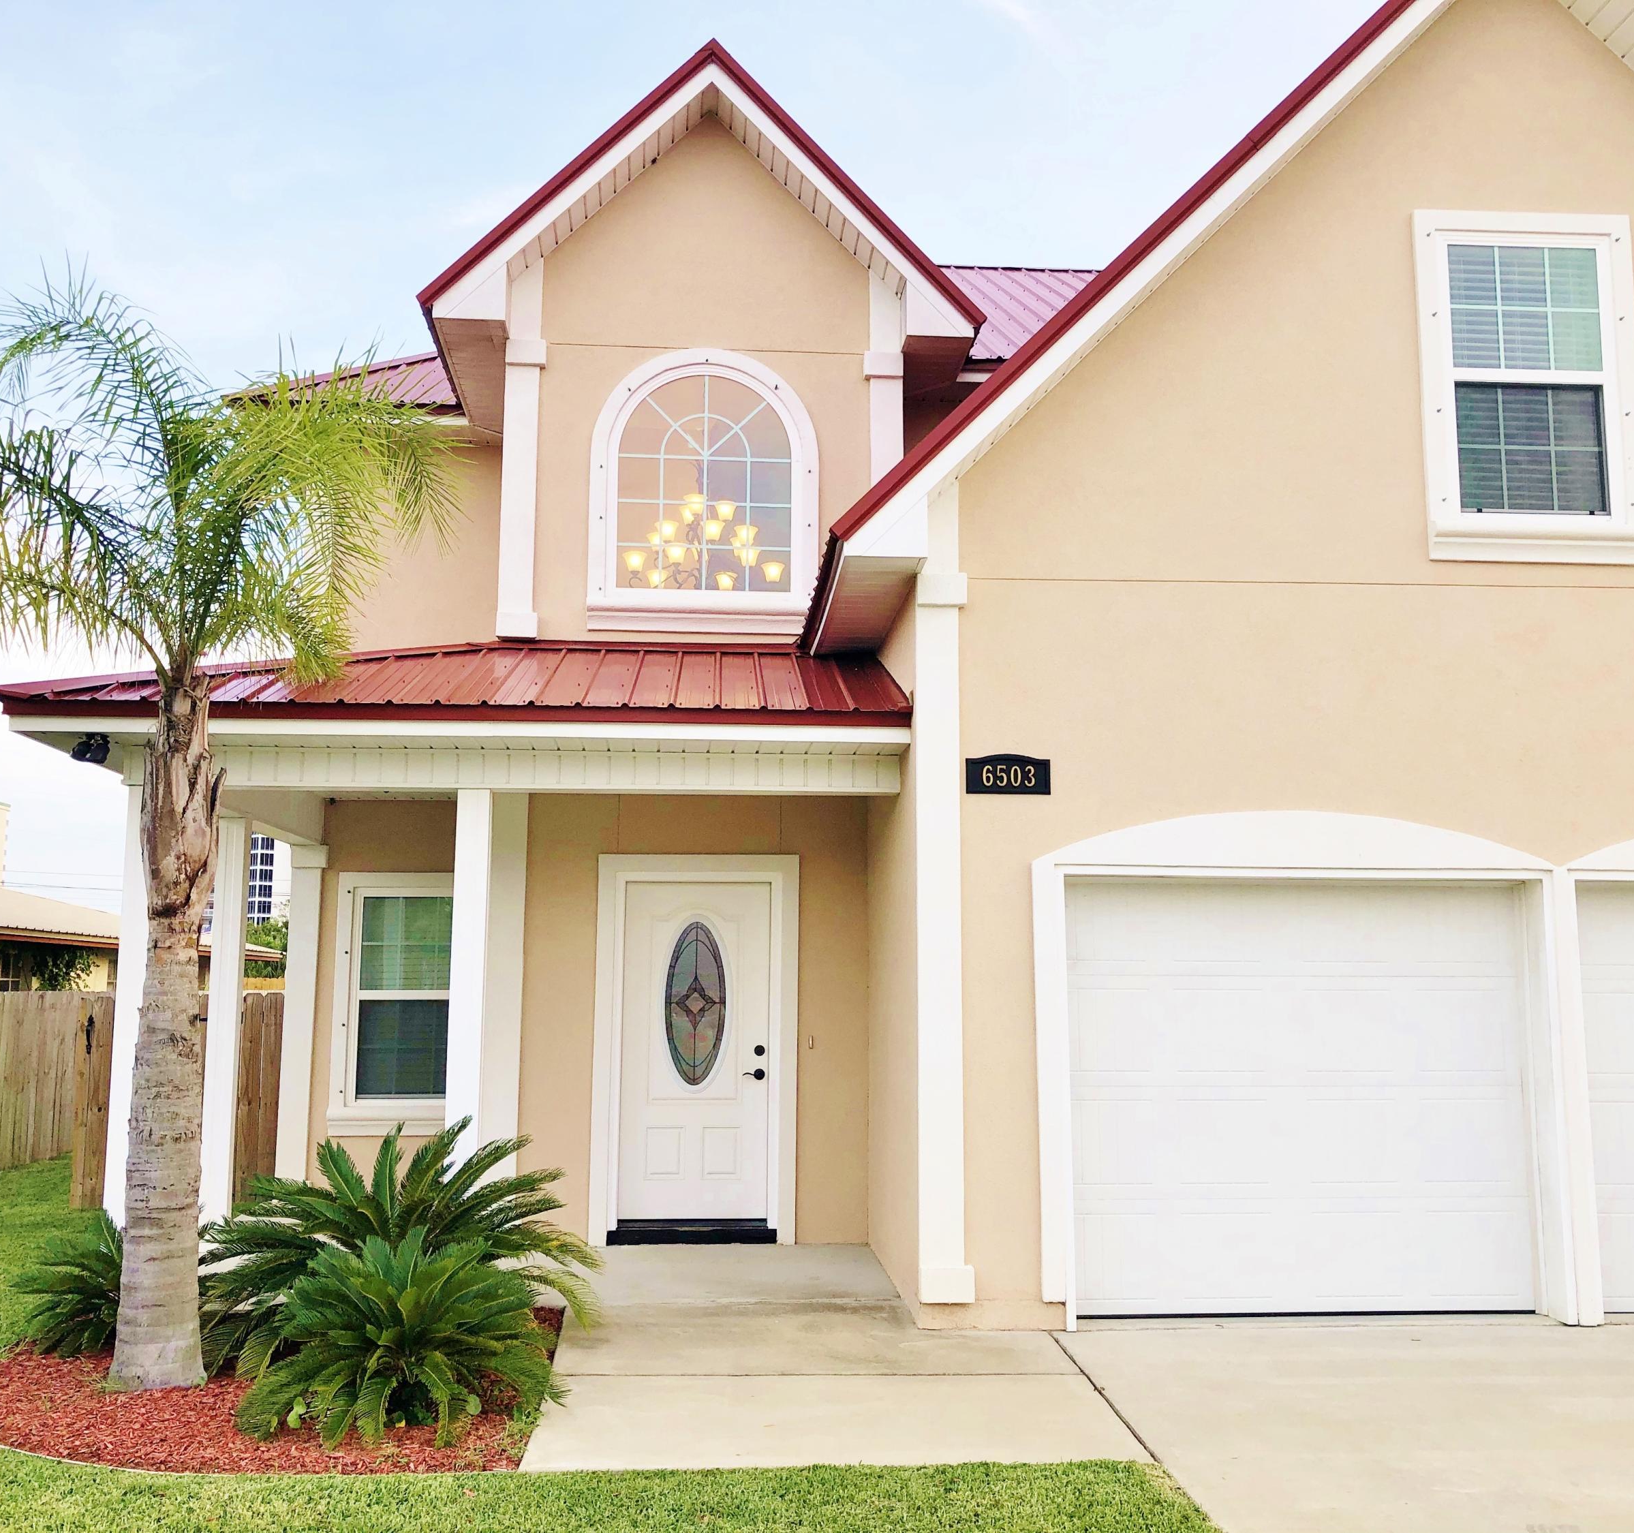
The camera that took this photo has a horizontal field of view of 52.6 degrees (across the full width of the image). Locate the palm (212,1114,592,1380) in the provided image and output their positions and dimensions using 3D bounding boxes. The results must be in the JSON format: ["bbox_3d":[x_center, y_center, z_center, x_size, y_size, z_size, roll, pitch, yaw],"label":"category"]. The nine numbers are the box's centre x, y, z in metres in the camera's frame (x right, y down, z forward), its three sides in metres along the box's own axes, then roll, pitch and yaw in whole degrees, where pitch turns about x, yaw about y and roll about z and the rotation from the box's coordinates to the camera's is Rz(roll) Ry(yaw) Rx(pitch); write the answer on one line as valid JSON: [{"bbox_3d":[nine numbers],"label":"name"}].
[{"bbox_3d":[-1.750,2.006,7.018,1.690,1.020,1.650,1,-8,-4],"label":"palm"}]

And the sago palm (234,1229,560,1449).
[{"bbox_3d":[-1.550,2.071,6.137,1.220,0.670,1.200,1,-8,-4],"label":"sago palm"}]

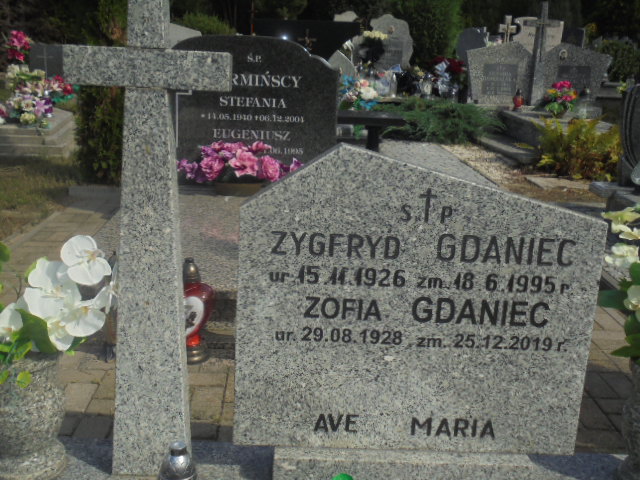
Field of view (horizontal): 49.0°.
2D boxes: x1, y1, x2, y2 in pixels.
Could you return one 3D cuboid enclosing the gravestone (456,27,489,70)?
[{"bbox_3d":[2.092,-2.540,9.733,0.484,0.799,0.120,2,17,-3],"label":"gravestone"}]

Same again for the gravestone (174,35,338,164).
[{"bbox_3d":[-0.373,-0.710,3.956,0.946,0.850,0.100,2,17,-3],"label":"gravestone"}]

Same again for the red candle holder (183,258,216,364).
[{"bbox_3d":[-0.472,0.247,2.532,0.190,0.374,0.150,2,17,-3],"label":"red candle holder"}]

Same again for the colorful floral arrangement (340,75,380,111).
[{"bbox_3d":[0.307,-1.197,5.824,0.374,0.309,0.340,2,17,-3],"label":"colorful floral arrangement"}]

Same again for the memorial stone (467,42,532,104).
[{"bbox_3d":[2.075,-1.928,8.147,0.766,0.698,0.130,2,17,-3],"label":"memorial stone"}]

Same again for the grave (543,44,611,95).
[{"bbox_3d":[2.963,-1.917,8.186,0.820,0.695,0.130,2,17,-3],"label":"grave"}]

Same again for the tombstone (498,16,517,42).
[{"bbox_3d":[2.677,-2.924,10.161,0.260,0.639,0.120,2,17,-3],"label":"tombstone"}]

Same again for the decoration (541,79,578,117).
[{"bbox_3d":[2.434,-1.450,7.194,0.391,0.364,0.330,2,17,-3],"label":"decoration"}]

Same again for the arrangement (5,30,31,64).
[{"bbox_3d":[-3.028,-1.926,7.034,0.256,0.330,0.250,2,17,-3],"label":"arrangement"}]

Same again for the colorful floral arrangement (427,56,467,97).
[{"bbox_3d":[1.577,-2.030,8.760,0.502,0.497,0.380,2,17,-3],"label":"colorful floral arrangement"}]

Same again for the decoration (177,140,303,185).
[{"bbox_3d":[-0.435,-0.416,3.836,0.723,0.254,0.320,2,17,-3],"label":"decoration"}]

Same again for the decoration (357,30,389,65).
[{"bbox_3d":[0.708,-2.546,9.298,0.398,0.433,0.280,2,17,-3],"label":"decoration"}]

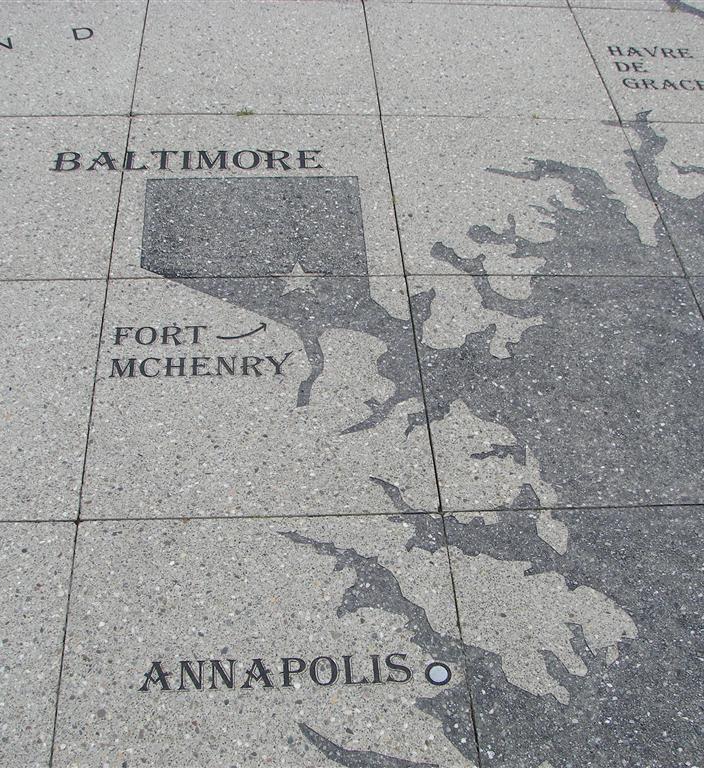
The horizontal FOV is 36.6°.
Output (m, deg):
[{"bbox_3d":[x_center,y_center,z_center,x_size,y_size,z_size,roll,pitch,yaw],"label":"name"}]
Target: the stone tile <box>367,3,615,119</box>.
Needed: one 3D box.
[{"bbox_3d":[0.357,-0.875,2.917,0.605,0.045,0.605,-1,47,-4],"label":"stone tile"}]

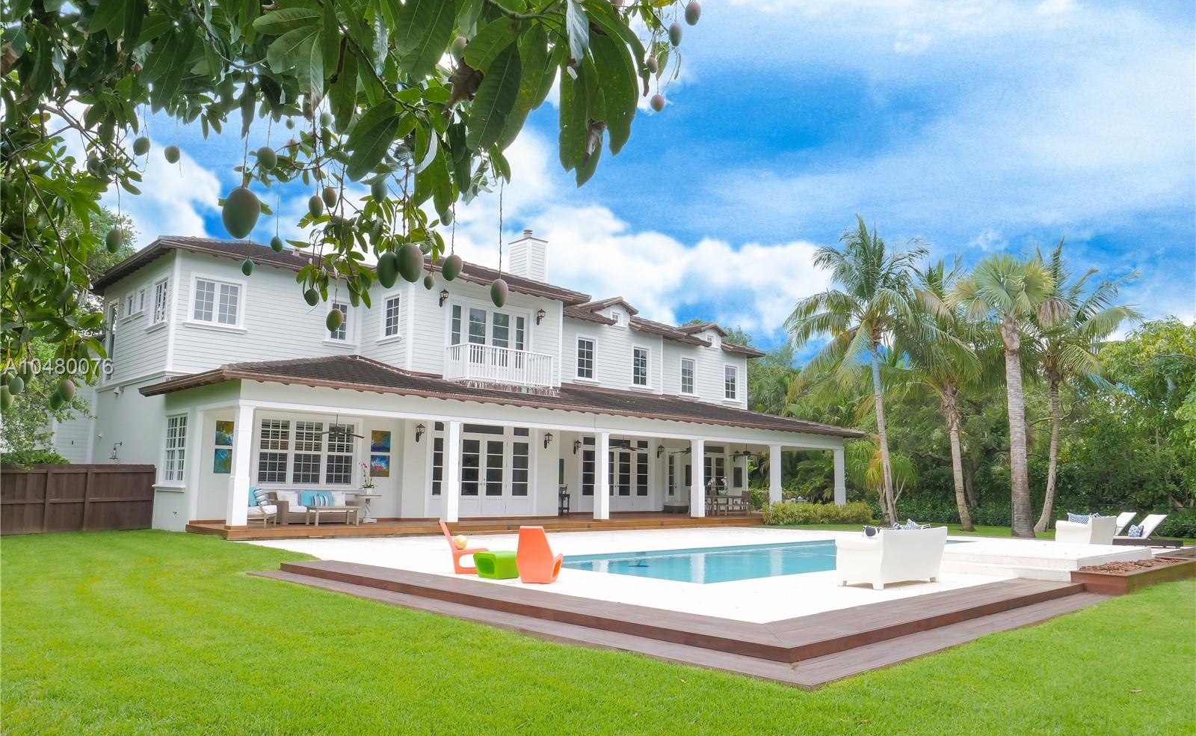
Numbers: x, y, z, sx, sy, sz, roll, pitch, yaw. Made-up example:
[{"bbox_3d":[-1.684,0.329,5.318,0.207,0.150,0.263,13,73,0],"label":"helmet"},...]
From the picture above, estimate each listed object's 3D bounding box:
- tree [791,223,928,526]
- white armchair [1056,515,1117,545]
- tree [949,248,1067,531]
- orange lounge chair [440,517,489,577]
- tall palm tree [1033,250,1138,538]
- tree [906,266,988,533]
[{"bbox_3d":[9.821,-0.040,31.297,5.100,11.837,5.100,1,-8,0],"label":"tree"},{"bbox_3d":[10.726,3.663,18.211,1.840,0.780,0.770,9,-11,-44],"label":"white armchair"},{"bbox_3d":[12.597,0.744,25.380,3.400,8.697,3.400,1,-8,0],"label":"tree"},{"bbox_3d":[-1.996,2.657,12.430,0.740,0.800,0.520,2,-8,-8],"label":"orange lounge chair"},{"bbox_3d":[16.323,0.545,28.490,4.600,10.068,4.600,1,-8,0],"label":"tall palm tree"},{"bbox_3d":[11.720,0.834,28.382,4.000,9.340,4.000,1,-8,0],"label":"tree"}]

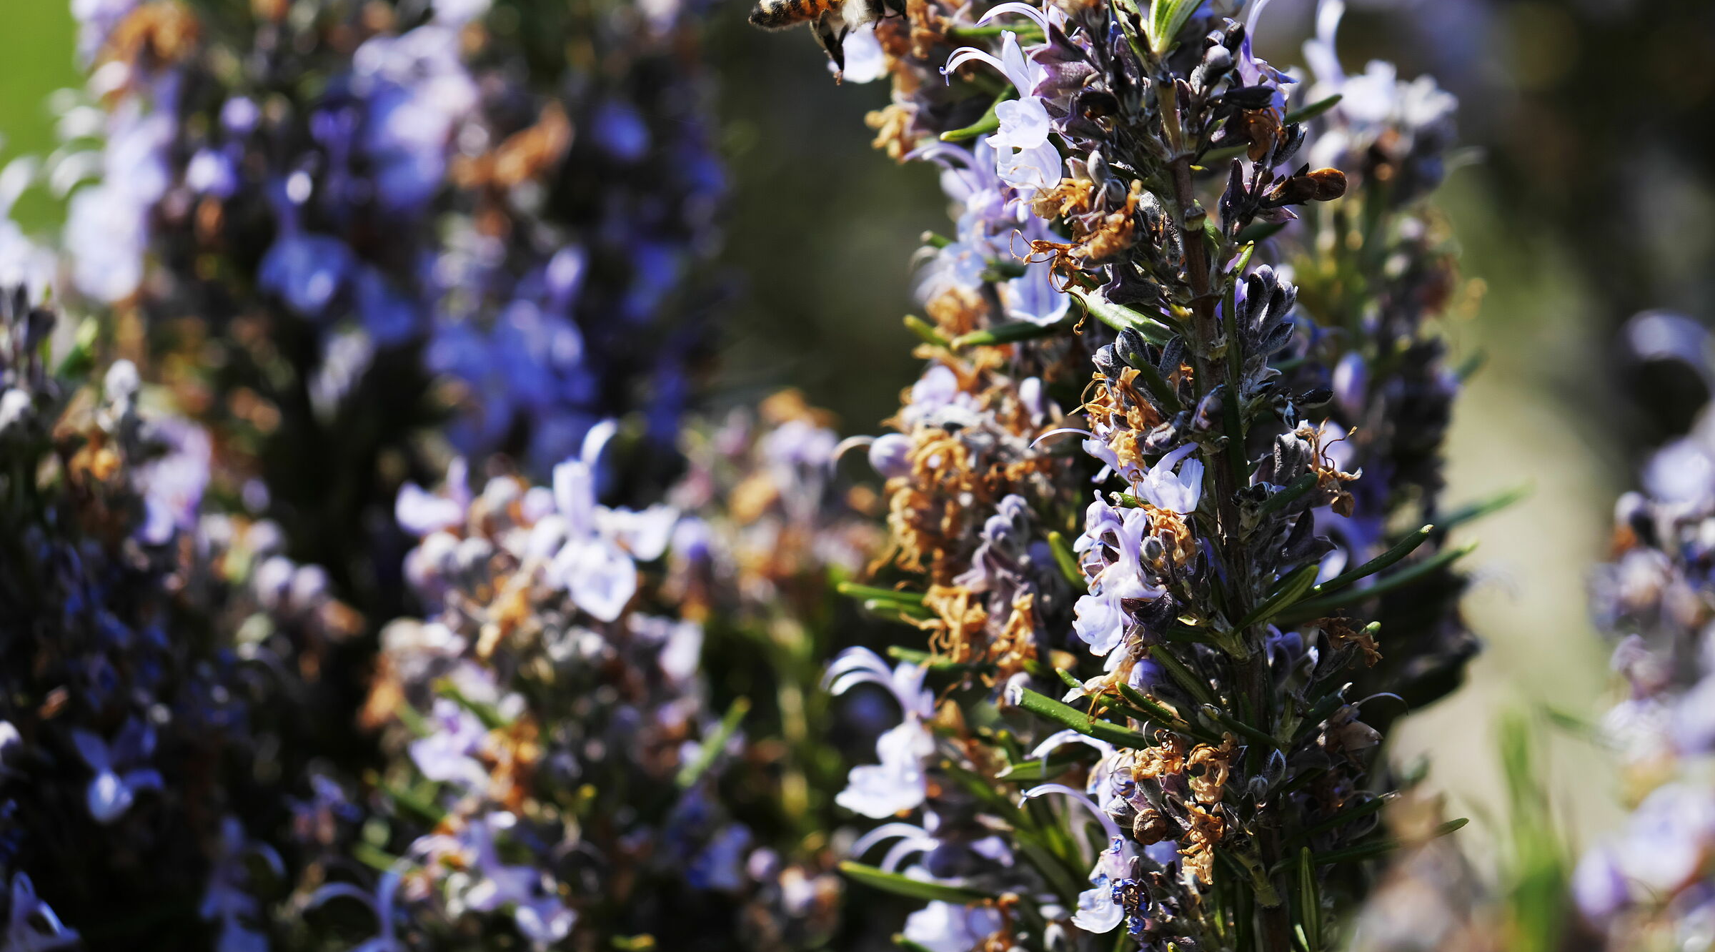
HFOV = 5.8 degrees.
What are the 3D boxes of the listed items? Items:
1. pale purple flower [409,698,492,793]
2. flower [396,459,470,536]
[{"bbox_3d":[-0.034,0.022,1.400,0.006,0.008,0.006,-8,13,-40],"label":"pale purple flower"},{"bbox_3d":[-0.035,0.002,1.410,0.006,0.006,0.006,-6,11,-30],"label":"flower"}]

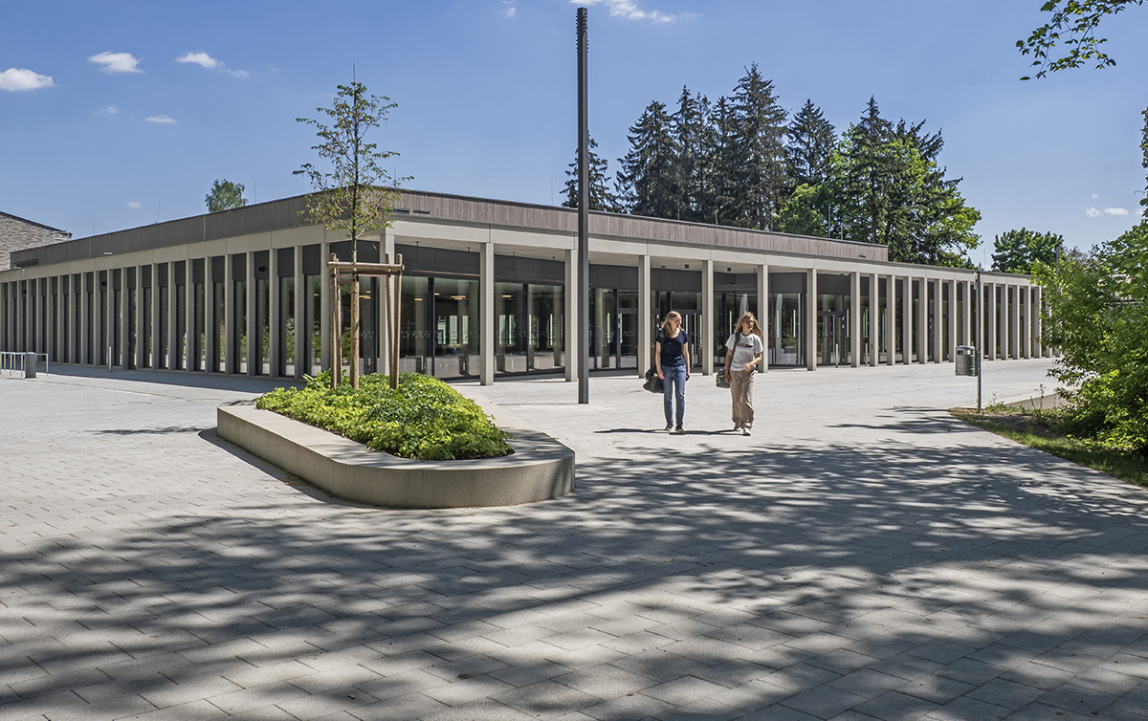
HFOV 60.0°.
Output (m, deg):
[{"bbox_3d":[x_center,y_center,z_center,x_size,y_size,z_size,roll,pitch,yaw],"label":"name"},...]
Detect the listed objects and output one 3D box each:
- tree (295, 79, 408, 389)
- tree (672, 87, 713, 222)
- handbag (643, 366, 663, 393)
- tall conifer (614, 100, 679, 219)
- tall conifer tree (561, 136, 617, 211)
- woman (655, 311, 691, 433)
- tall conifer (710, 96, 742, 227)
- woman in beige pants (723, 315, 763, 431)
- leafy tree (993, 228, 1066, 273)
[{"bbox_3d":[-3.242,-1.826,14.500,1.650,4.650,1.650,0,2,0],"label":"tree"},{"bbox_3d":[9.577,-11.385,80.000,4.600,21.200,4.600,0,2,0],"label":"tree"},{"bbox_3d":[1.112,0.266,13.850,0.300,0.400,0.320,0,2,11],"label":"handbag"},{"bbox_3d":[5.808,-10.846,80.000,5.400,20.000,5.400,0,2,0],"label":"tall conifer"},{"bbox_3d":[1.207,-9.580,81.000,5.000,17.600,5.000,0,2,0],"label":"tall conifer tree"},{"bbox_3d":[1.368,0.159,13.750,0.510,1.680,0.420,0,2,0],"label":"woman"},{"bbox_3d":[12.269,-11.077,80.000,4.500,20.500,4.500,0,2,0],"label":"tall conifer"},{"bbox_3d":[2.330,0.171,13.650,0.560,1.680,0.480,0,2,-5],"label":"woman in beige pants"},{"bbox_3d":[33.127,-5.158,72.000,6.200,9.200,6.000,0,2,0],"label":"leafy tree"}]

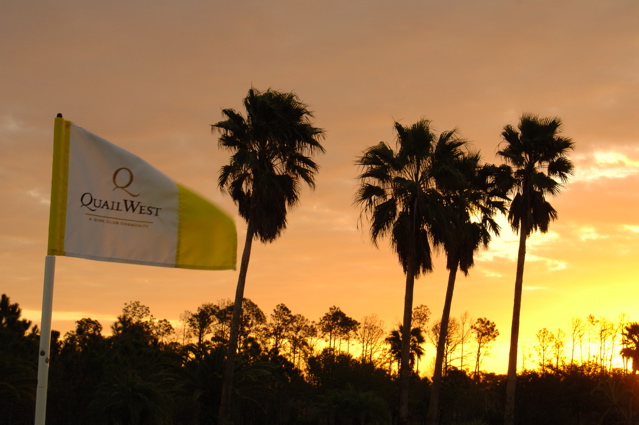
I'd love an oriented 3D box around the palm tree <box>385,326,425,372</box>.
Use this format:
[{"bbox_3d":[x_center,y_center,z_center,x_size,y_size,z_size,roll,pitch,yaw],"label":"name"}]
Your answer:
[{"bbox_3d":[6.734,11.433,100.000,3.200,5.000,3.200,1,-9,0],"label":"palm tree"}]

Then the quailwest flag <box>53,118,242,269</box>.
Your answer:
[{"bbox_3d":[-0.464,-0.052,3.330,0.490,0.385,0.130,3,-9,-12],"label":"quailwest flag"}]

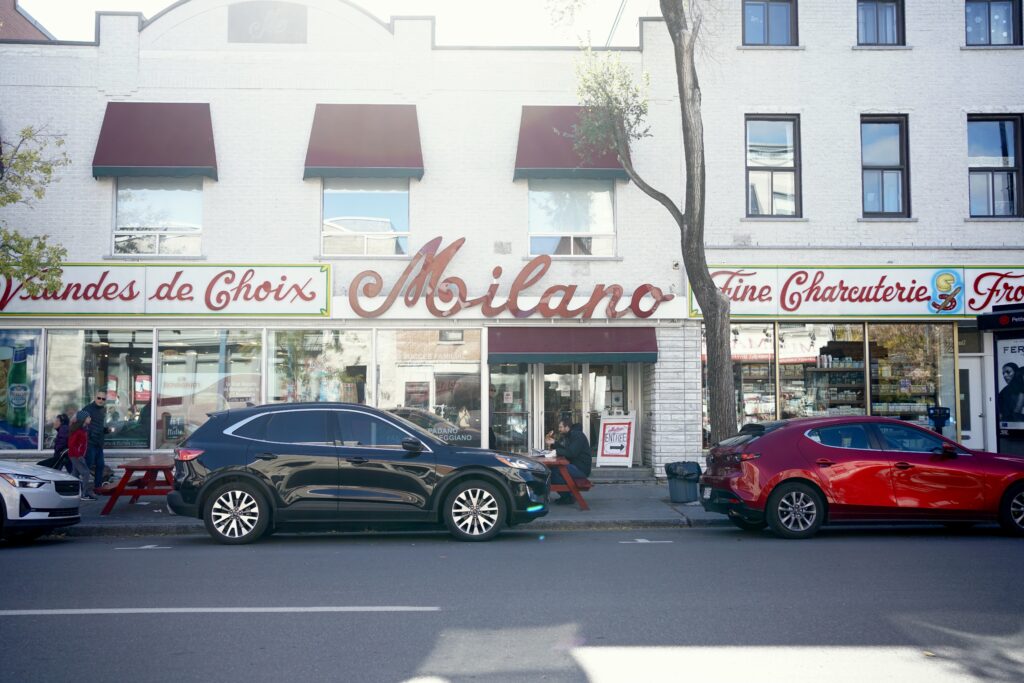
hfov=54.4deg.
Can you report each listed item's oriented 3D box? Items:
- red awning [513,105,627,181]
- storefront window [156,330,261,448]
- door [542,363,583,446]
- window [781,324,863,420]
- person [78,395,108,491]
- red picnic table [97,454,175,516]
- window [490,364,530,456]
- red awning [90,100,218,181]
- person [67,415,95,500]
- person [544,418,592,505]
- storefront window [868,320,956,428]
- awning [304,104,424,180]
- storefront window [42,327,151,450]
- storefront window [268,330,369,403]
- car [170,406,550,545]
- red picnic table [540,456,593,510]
[{"bbox_3d":[1.179,-3.894,19.396,2.266,1.570,0.500,0,-3,-2],"label":"red awning"},{"bbox_3d":[-5.823,0.916,19.173,2.030,2.316,0.120,0,-3,-2],"label":"storefront window"},{"bbox_3d":[0.991,1.221,18.607,0.844,2.070,0.080,0,-3,-2],"label":"door"},{"bbox_3d":[5.554,0.786,17.866,1.601,2.223,0.120,0,-3,-2],"label":"window"},{"bbox_3d":[-6.760,1.659,16.100,0.420,1.700,0.520,-2,-4,33],"label":"person"},{"bbox_3d":[-5.030,2.112,14.614,1.500,0.730,1.800,0,-3,-2],"label":"red picnic table"},{"bbox_3d":[-0.019,1.218,18.565,0.802,2.065,0.080,0,-3,-2],"label":"window"},{"bbox_3d":[-6.185,-3.491,17.250,2.070,1.390,0.420,0,-3,-2],"label":"red awning"},{"bbox_3d":[-6.926,1.833,15.990,0.452,1.398,0.420,0,-3,-2],"label":"person"},{"bbox_3d":[0.867,1.843,15.269,0.738,1.290,0.520,0,-3,-2],"label":"person"},{"bbox_3d":[7.872,0.882,19.612,1.755,2.457,0.120,0,-3,-2],"label":"storefront window"},{"bbox_3d":[-2.856,-3.889,19.267,2.293,1.584,0.500,0,-3,-2],"label":"awning"},{"bbox_3d":[-7.926,0.915,19.106,2.063,2.313,0.120,0,-3,-2],"label":"storefront window"},{"bbox_3d":[-3.367,0.843,17.370,1.784,2.109,0.120,0,-3,-2],"label":"storefront window"},{"bbox_3d":[-1.844,1.553,12.305,4.590,1.650,1.900,0,-5,-2],"label":"car"},{"bbox_3d":[0.366,2.111,15.069,1.500,0.750,1.830,0,-3,-2],"label":"red picnic table"}]

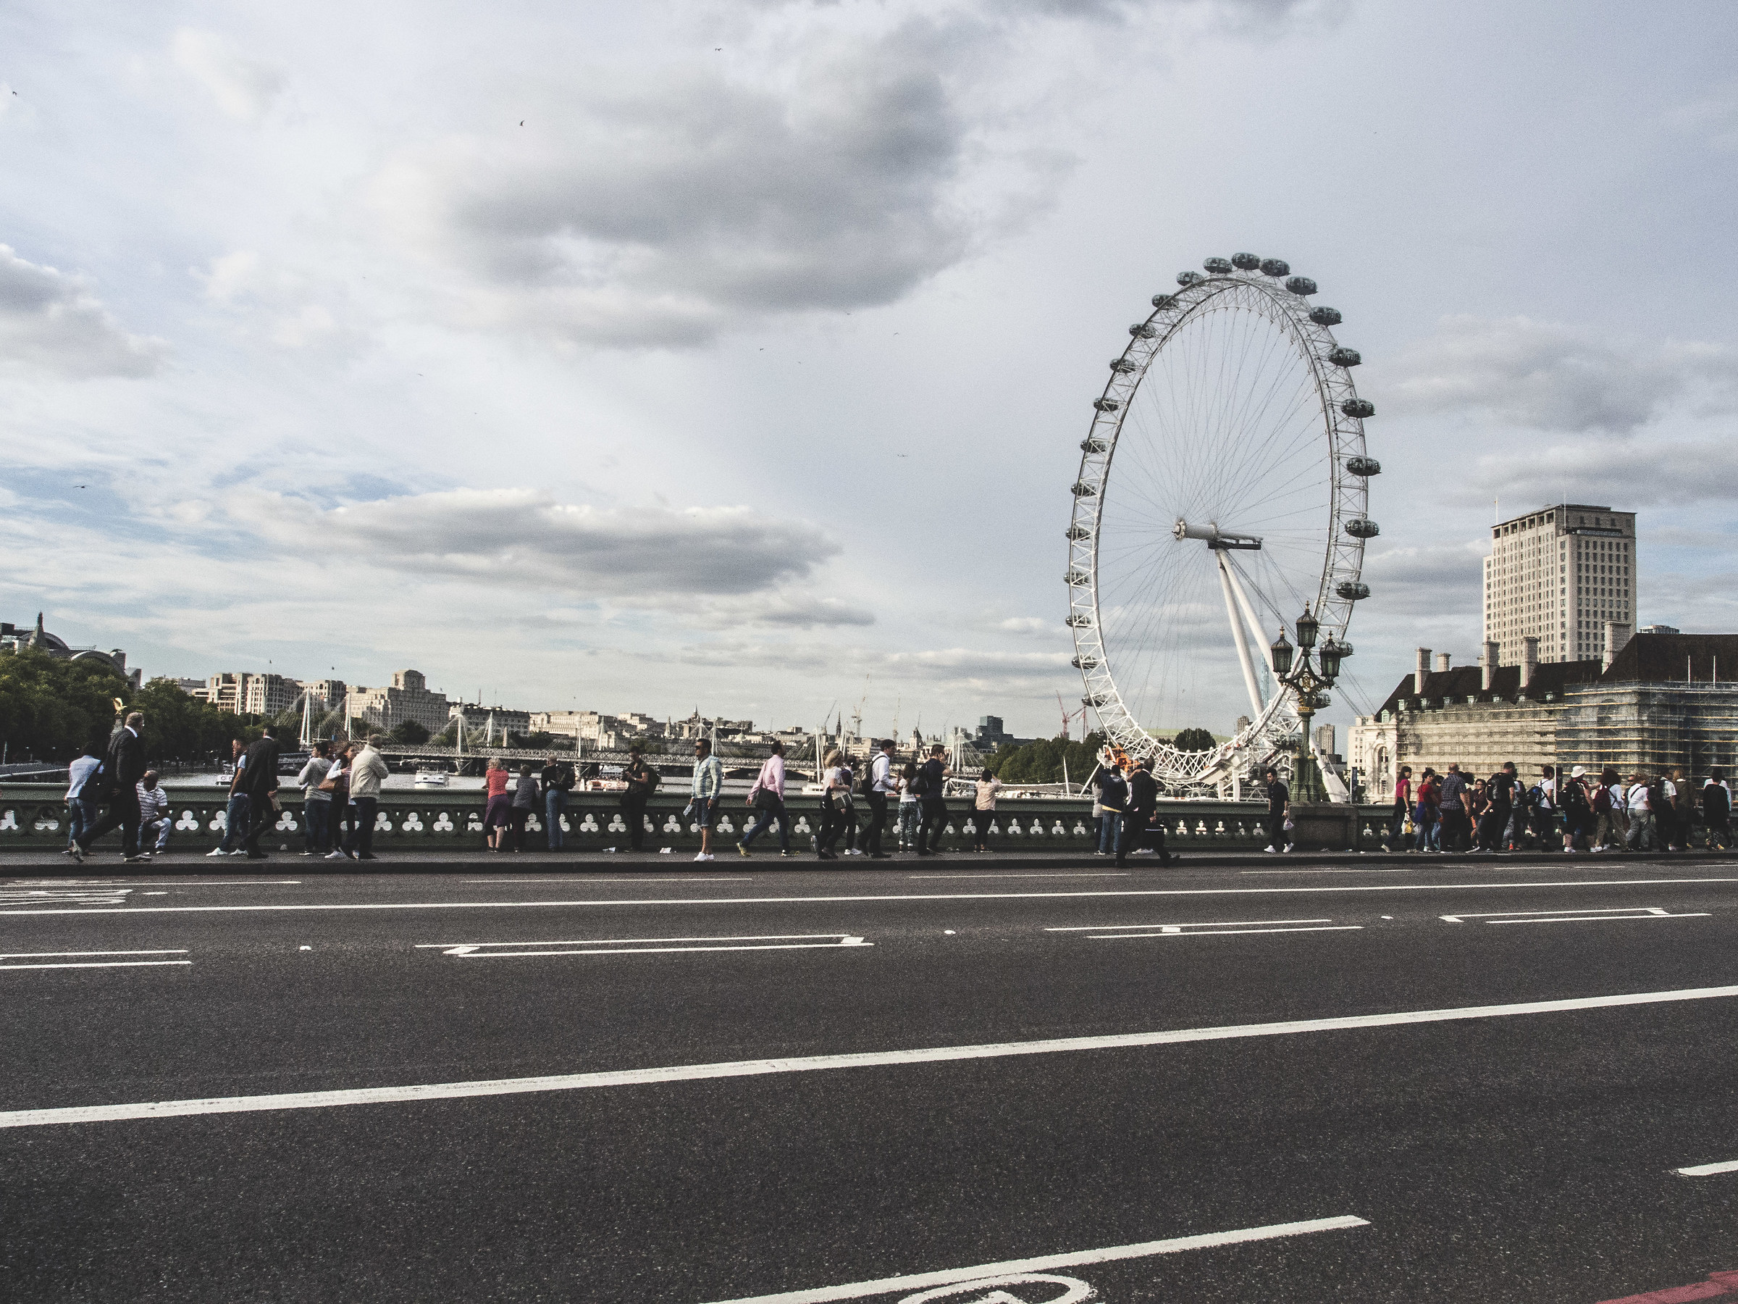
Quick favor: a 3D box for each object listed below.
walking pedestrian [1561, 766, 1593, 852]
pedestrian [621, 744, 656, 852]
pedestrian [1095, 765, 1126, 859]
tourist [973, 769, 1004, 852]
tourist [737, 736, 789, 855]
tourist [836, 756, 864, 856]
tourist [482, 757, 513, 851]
[{"bbox_3d":[14.103,3.130,28.000,0.500,1.717,0.520,4,-5,-32],"label":"walking pedestrian"},{"bbox_3d":[-3.836,2.457,23.435,0.500,1.764,0.500,5,-5,-40],"label":"pedestrian"},{"bbox_3d":[4.337,2.853,25.300,0.570,1.625,0.420,1,-4,4],"label":"pedestrian"},{"bbox_3d":[2.232,2.956,26.265,0.550,1.570,0.450,0,-4,20],"label":"tourist"},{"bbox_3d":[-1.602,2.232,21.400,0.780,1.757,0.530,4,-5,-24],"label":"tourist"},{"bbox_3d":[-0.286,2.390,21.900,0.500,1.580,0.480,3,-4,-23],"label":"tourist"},{"bbox_3d":[-5.999,2.468,22.709,0.480,1.532,0.550,3,-4,-20],"label":"tourist"}]

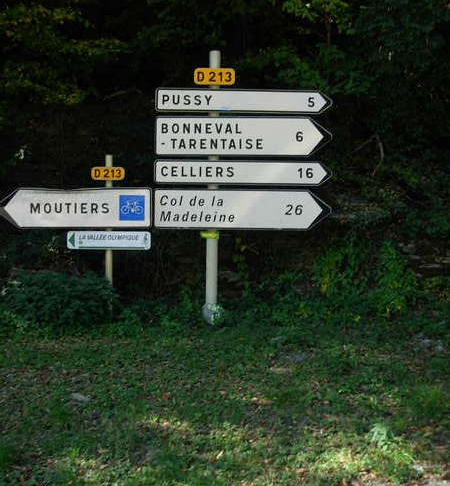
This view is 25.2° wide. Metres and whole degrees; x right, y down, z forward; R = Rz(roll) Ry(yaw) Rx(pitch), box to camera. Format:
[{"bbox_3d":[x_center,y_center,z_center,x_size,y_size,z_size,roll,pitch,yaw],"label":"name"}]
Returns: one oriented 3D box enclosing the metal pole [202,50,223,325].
[{"bbox_3d":[-0.128,-0.596,10.800,0.116,2.944,0.116,1,2,0],"label":"metal pole"}]

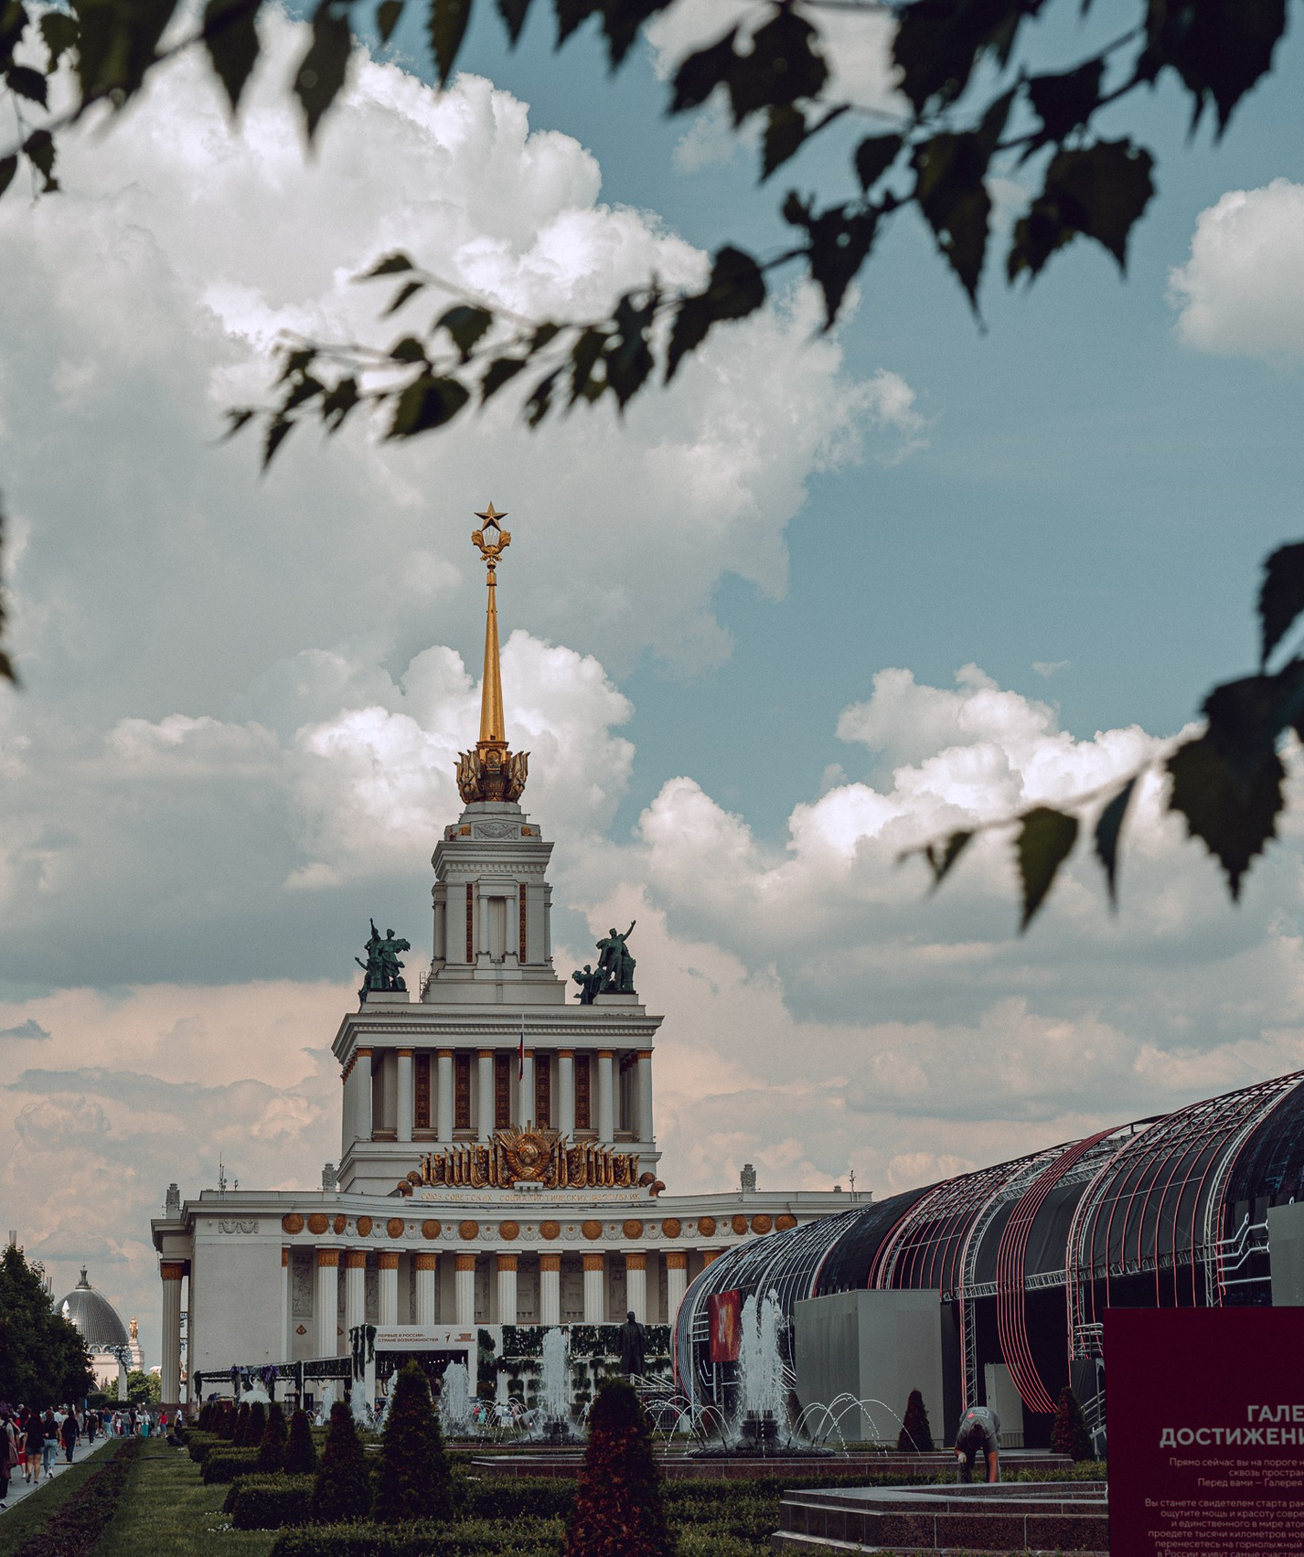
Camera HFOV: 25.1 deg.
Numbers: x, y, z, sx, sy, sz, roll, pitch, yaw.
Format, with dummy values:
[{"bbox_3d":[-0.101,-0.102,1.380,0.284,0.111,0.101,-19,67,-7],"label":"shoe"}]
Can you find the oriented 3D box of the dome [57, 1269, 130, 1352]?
[{"bbox_3d":[-127.038,118.976,657.348,19.528,18.494,19.528,1,-12,-9],"label":"dome"}]

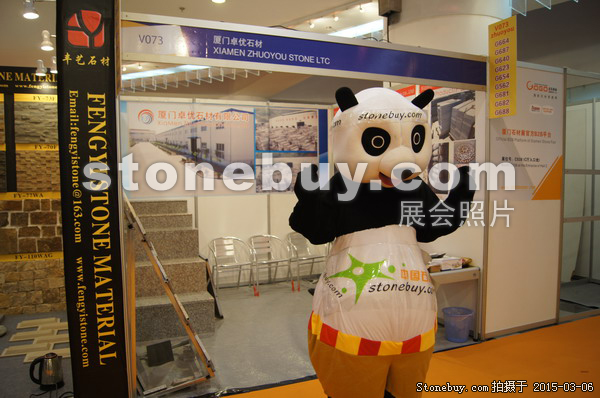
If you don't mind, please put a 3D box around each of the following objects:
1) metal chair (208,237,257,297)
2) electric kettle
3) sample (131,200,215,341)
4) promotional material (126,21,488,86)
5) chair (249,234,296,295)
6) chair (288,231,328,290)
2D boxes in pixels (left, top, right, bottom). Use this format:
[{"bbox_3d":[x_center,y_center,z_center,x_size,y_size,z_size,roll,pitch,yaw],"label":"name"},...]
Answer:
[{"bbox_3d":[-0.891,0.863,5.783,0.540,0.710,0.560,-2,3,-23],"label":"metal chair"},{"bbox_3d":[-1.792,1.224,3.190,0.225,0.235,0.160,-2,3,-29],"label":"electric kettle"},{"bbox_3d":[-1.520,0.657,4.931,0.790,1.210,1.760,-2,3,-23],"label":"sample"},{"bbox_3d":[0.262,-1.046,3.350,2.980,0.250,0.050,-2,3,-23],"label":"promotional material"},{"bbox_3d":[-0.404,0.849,5.989,0.540,0.710,0.560,-2,3,-23],"label":"chair"},{"bbox_3d":[0.084,0.835,6.196,0.540,0.710,0.560,-2,3,-23],"label":"chair"}]

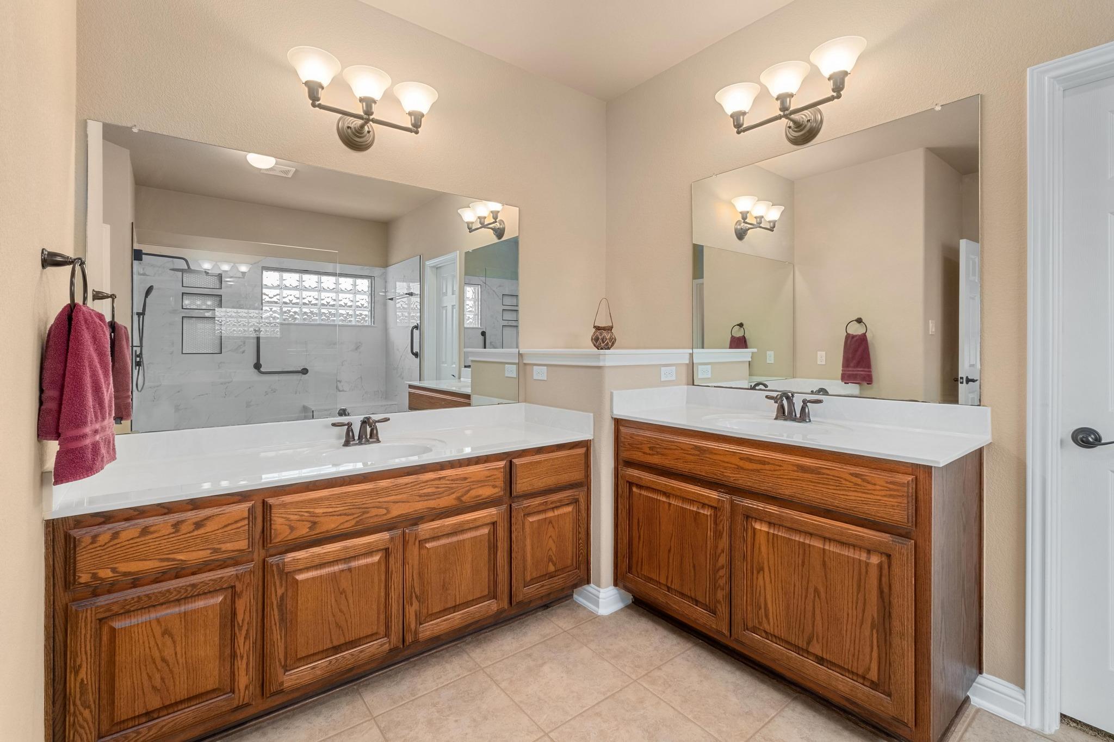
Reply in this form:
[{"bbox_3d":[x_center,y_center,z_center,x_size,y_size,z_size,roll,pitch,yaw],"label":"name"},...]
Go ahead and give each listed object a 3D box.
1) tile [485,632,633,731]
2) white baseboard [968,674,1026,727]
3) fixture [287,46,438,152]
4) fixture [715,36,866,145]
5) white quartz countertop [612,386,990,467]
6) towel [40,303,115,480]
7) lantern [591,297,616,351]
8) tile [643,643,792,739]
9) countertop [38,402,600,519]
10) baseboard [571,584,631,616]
[{"bbox_3d":[0.003,1.136,1.840,0.402,0.010,0.402,-2,3,-38],"label":"tile"},{"bbox_3d":[1.465,1.087,1.655,0.018,0.107,0.147,-2,3,-38],"label":"white baseboard"},{"bbox_3d":[-0.801,-1.099,2.103,0.615,0.265,0.244,-2,3,-38],"label":"fixture"},{"bbox_3d":[0.977,-1.116,2.093,0.245,0.270,0.615,-2,3,-38],"label":"fixture"},{"bbox_3d":[0.863,0.169,1.985,0.558,0.124,1.242,-2,3,-38],"label":"white quartz countertop"},{"bbox_3d":[-1.181,0.045,1.231,0.130,0.422,0.255,-2,3,-38],"label":"towel"},{"bbox_3d":[0.262,-0.263,2.760,0.140,0.292,0.140,0,2,0],"label":"lantern"},{"bbox_3d":[0.567,1.140,1.773,0.396,0.010,0.402,-2,3,-38],"label":"tile"},{"bbox_3d":[-0.704,0.266,1.980,1.814,0.117,0.556,-2,3,-38],"label":"countertop"},{"bbox_3d":[0.222,1.052,2.377,0.187,0.107,0.198,-2,3,-38],"label":"baseboard"}]

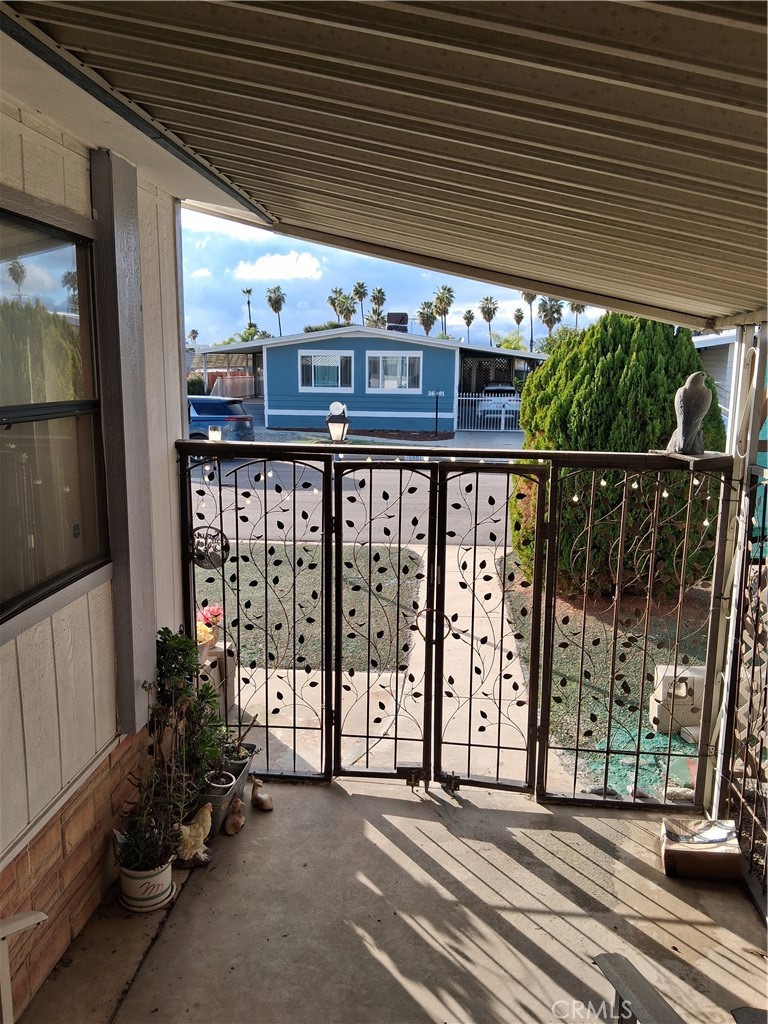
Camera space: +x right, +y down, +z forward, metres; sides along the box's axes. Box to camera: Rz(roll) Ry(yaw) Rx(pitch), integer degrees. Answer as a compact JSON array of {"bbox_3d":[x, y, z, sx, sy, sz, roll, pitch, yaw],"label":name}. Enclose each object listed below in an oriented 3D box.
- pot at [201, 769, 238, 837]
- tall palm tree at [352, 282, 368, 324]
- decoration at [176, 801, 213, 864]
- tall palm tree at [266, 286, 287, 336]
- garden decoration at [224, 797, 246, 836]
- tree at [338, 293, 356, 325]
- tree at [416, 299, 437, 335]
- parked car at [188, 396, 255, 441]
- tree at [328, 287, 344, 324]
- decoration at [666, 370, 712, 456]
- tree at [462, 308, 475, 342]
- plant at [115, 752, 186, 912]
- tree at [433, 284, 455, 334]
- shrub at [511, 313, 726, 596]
[{"bbox_3d":[-0.636,1.111,2.983,0.125,0.165,0.125,1,10,0],"label":"pot"},{"bbox_3d":[-4.155,-32.321,139.621,2.900,18.013,2.900,2,10,5],"label":"tall palm tree"},{"bbox_3d":[-0.681,1.143,2.737,0.150,0.209,0.100,1,10,3],"label":"decoration"},{"bbox_3d":[-17.128,-27.788,123.206,3.400,16.407,3.400,2,10,5],"label":"tall palm tree"},{"bbox_3d":[-0.571,1.163,2.969,0.095,0.115,0.070,-6,12,-35],"label":"garden decoration"},{"bbox_3d":[-5.885,-27.104,123.278,3.300,15.320,3.300,2,10,5],"label":"tree"},{"bbox_3d":[6.271,-25.285,116.160,3.000,12.890,3.000,2,10,5],"label":"tree"},{"bbox_3d":[-6.220,-2.392,21.683,5.000,1.770,2.000,2,10,5],"label":"parked car"},{"bbox_3d":[-8.733,-31.736,141.093,3.200,18.256,3.200,2,10,5],"label":"tree"},{"bbox_3d":[1.146,-0.374,2.868,0.145,0.315,0.165,9,13,38],"label":"decoration"},{"bbox_3d":[19.118,-38.092,176.503,2.700,16.698,2.700,2,10,5],"label":"tree"},{"bbox_3d":[-0.761,1.029,2.517,0.230,0.510,0.215,2,10,5],"label":"plant"},{"bbox_3d":[8.987,-26.610,118.895,3.500,16.230,3.500,2,10,5],"label":"tree"},{"bbox_3d":[2.193,-0.576,7.182,1.998,2.505,2.050,2,10,5],"label":"shrub"}]

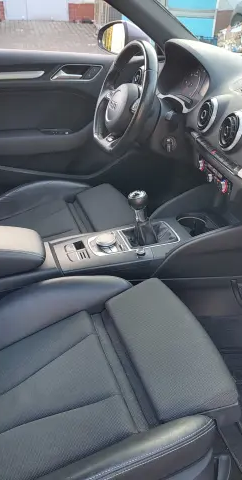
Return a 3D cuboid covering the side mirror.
[{"bbox_3d":[0.016,-0.854,1.780,0.130,0.135,0.220,-16,35,-26],"label":"side mirror"}]

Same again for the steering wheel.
[{"bbox_3d":[0.012,-0.456,1.379,0.095,0.360,0.370,11,25,-26],"label":"steering wheel"}]

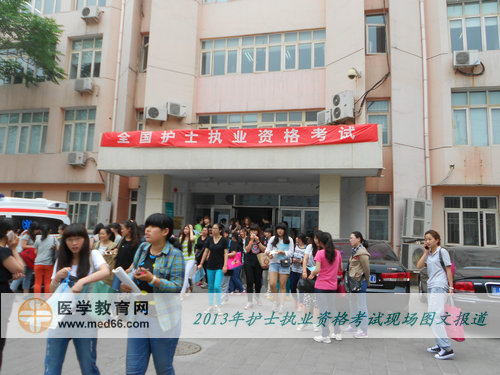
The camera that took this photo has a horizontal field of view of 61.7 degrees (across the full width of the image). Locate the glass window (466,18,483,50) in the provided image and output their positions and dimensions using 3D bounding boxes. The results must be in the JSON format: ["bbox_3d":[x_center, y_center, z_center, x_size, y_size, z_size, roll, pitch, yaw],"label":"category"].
[{"bbox_3d":[8.454,-5.784,15.784,0.523,1.311,0.063,0,-8,14],"label":"glass window"}]

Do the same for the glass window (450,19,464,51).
[{"bbox_3d":[7.597,-5.582,15.345,0.461,1.272,0.100,0,-8,15],"label":"glass window"}]

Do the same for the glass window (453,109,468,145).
[{"bbox_3d":[7.615,-2.177,15.127,0.530,1.380,0.080,0,-8,13],"label":"glass window"}]

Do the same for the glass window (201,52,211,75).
[{"bbox_3d":[-1.973,-5.548,18.777,0.475,1.076,0.063,0,-8,14],"label":"glass window"}]

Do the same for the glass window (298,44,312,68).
[{"bbox_3d":[2.305,-5.416,17.342,0.570,1.080,0.080,0,-8,13],"label":"glass window"}]

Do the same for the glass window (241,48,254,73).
[{"bbox_3d":[-0.099,-5.534,18.299,0.564,1.110,0.063,0,-8,14],"label":"glass window"}]

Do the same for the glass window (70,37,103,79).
[{"bbox_3d":[-7.658,-6.021,19.516,1.662,2.010,0.100,0,-8,15],"label":"glass window"}]

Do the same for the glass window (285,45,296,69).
[{"bbox_3d":[1.645,-5.280,16.998,0.513,1.079,0.100,0,-8,15],"label":"glass window"}]

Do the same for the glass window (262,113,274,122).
[{"bbox_3d":[0.780,-2.947,17.685,0.508,0.415,0.063,0,-8,14],"label":"glass window"}]

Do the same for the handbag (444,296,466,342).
[{"bbox_3d":[2.633,1.701,5.420,0.120,0.530,0.340,5,-8,-21],"label":"handbag"}]

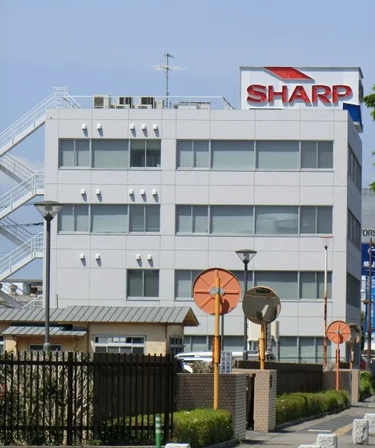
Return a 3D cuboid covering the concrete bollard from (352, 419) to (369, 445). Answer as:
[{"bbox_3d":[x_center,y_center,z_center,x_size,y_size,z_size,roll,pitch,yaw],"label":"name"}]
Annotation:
[{"bbox_3d":[3.654,4.426,67.200,0.300,0.510,0.300,0,-3,5],"label":"concrete bollard"}]

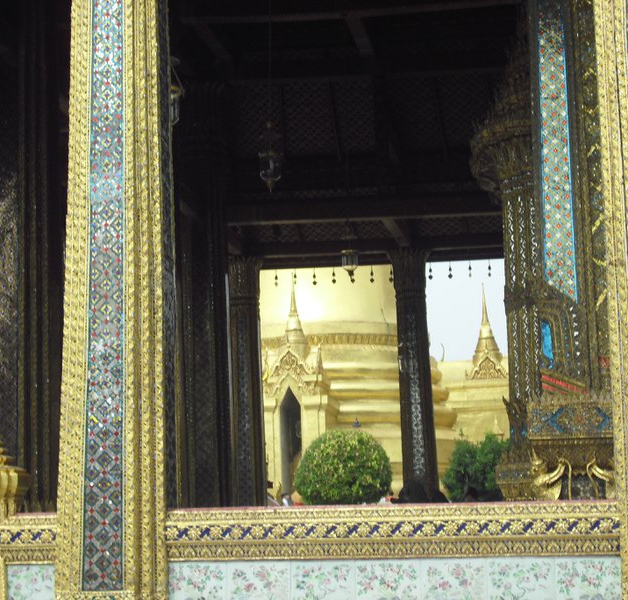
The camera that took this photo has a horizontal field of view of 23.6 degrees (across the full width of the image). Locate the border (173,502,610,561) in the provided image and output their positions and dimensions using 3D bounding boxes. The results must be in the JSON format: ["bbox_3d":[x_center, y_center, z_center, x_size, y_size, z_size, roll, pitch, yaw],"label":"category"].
[{"bbox_3d":[0.354,1.017,6.600,1.980,0.235,0.240,-2,-10,8],"label":"border"}]

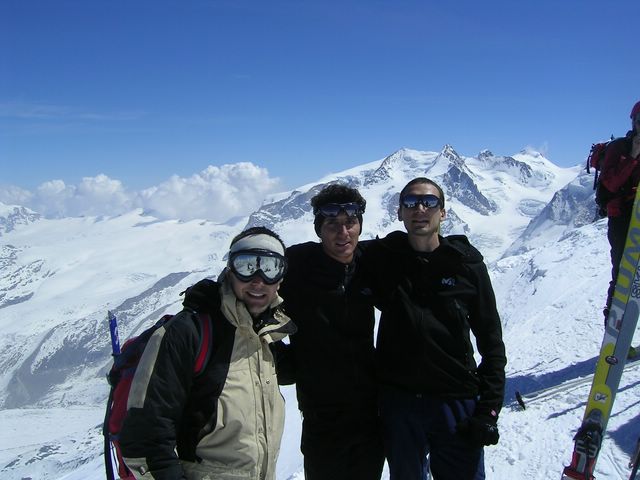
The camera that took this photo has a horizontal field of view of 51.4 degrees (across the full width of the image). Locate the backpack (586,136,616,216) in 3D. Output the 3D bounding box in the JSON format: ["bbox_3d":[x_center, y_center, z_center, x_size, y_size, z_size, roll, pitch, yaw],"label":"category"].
[{"bbox_3d":[2.055,-0.440,4.750,0.250,0.540,0.310,2,3,37],"label":"backpack"}]

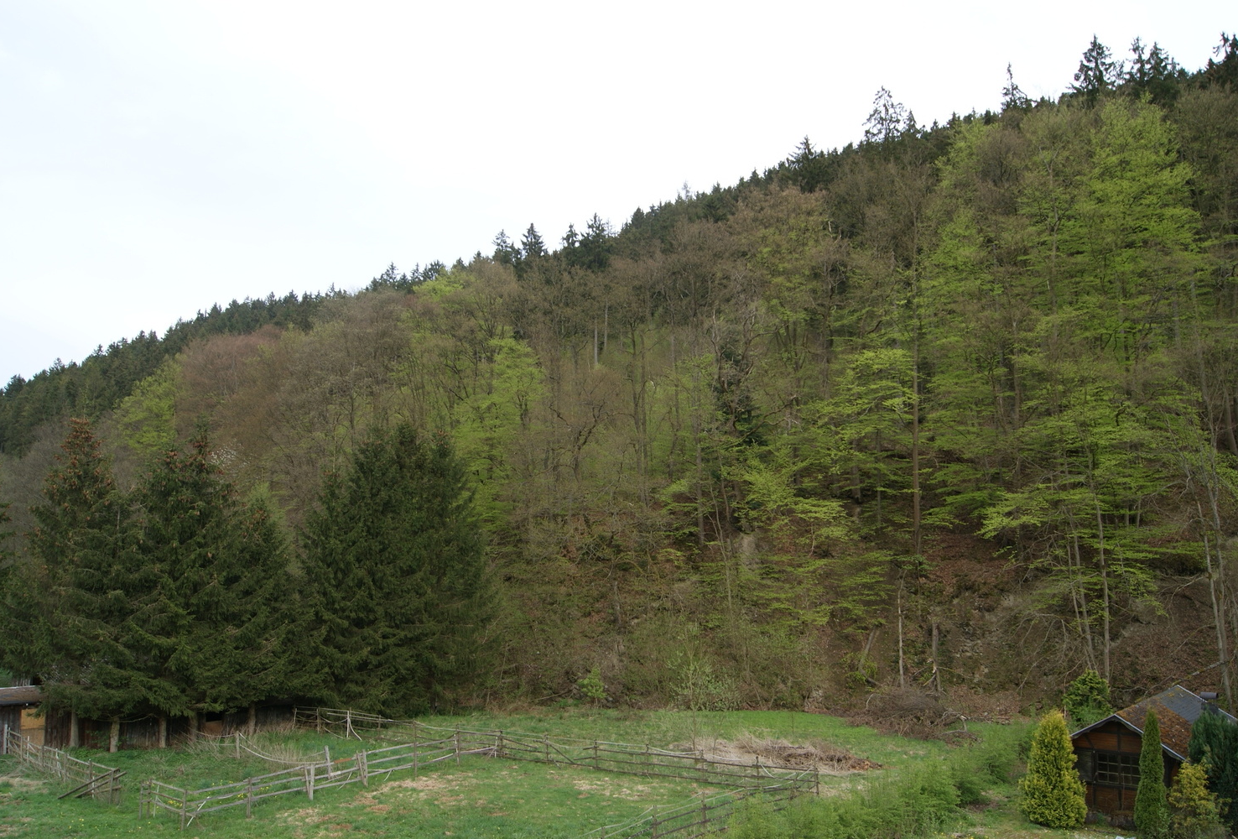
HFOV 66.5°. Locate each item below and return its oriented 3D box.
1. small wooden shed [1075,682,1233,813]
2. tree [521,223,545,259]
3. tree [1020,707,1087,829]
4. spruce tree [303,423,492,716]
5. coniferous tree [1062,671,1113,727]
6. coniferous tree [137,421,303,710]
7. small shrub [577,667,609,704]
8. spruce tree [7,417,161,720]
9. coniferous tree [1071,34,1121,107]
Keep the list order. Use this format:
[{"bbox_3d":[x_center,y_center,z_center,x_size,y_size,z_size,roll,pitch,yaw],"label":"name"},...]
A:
[{"bbox_3d":[18.960,11.896,33.714,4.000,3.580,7.800,-7,-10,42],"label":"small wooden shed"},{"bbox_3d":[-22.127,-43.091,239.050,6.600,14.000,6.600,0,-8,0],"label":"tree"},{"bbox_3d":[14.457,11.571,31.536,2.050,3.632,2.050,0,-8,0],"label":"tree"},{"bbox_3d":[-12.437,8.218,53.111,9.800,16.133,9.800,0,-8,0],"label":"spruce tree"},{"bbox_3d":[22.516,13.714,45.478,2.200,3.170,2.200,0,-8,0],"label":"coniferous tree"},{"bbox_3d":[-19.286,7.796,45.351,7.400,14.861,7.400,0,-8,0],"label":"coniferous tree"},{"bbox_3d":[-1.489,15.361,54.101,1.800,2.246,1.800,0,-8,0],"label":"small shrub"},{"bbox_3d":[-25.002,7.581,44.701,6.700,15.111,6.700,0,-8,0],"label":"spruce tree"},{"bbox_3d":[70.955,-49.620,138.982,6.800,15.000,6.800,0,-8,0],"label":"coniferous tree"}]

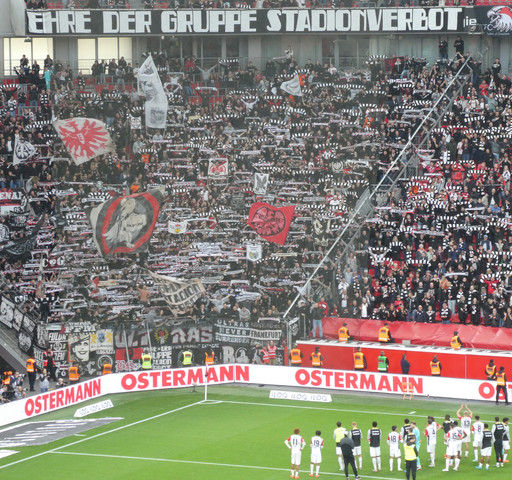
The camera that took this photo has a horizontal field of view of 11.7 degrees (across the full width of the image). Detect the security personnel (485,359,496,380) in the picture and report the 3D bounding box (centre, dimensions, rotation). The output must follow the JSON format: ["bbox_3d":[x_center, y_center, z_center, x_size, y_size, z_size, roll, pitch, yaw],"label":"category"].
[{"bbox_3d":[10.922,6.429,115.992,0.550,1.780,0.450,2,6,22],"label":"security personnel"}]

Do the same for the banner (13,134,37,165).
[{"bbox_3d":[-12.289,-4.804,132.500,1.270,1.580,0.300,-1,5,-3],"label":"banner"}]

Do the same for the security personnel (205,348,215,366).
[{"bbox_3d":[-2.204,6.074,118.758,0.560,1.800,0.400,0,6,7],"label":"security personnel"}]

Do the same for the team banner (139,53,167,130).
[{"bbox_3d":[-5.526,-8.005,134.552,1.629,4.017,0.600,-1,6,-9],"label":"team banner"}]

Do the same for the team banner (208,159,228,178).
[{"bbox_3d":[-2.062,-3.894,136.500,1.080,1.130,0.060,-1,6,-7],"label":"team banner"}]

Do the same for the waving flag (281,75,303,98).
[{"bbox_3d":[2.007,-8.733,141.087,1.220,1.250,0.250,-1,6,0],"label":"waving flag"}]

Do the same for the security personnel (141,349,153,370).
[{"bbox_3d":[-5.212,6.198,119.869,0.600,1.800,0.380,-1,6,0],"label":"security personnel"}]

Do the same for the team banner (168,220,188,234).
[{"bbox_3d":[-3.931,-0.634,126.608,1.022,0.715,0.120,-1,6,-3],"label":"team banner"}]

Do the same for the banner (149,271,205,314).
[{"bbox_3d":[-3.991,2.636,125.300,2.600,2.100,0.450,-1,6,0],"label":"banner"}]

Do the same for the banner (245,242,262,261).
[{"bbox_3d":[-0.126,0.632,126.115,0.850,1.000,0.100,-1,6,0],"label":"banner"}]

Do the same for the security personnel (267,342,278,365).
[{"bbox_3d":[0.809,5.863,122.601,0.580,1.800,0.360,-1,6,0],"label":"security personnel"}]

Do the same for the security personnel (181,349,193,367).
[{"bbox_3d":[-3.320,6.098,121.442,0.580,1.800,0.380,-2,6,-10],"label":"security personnel"}]

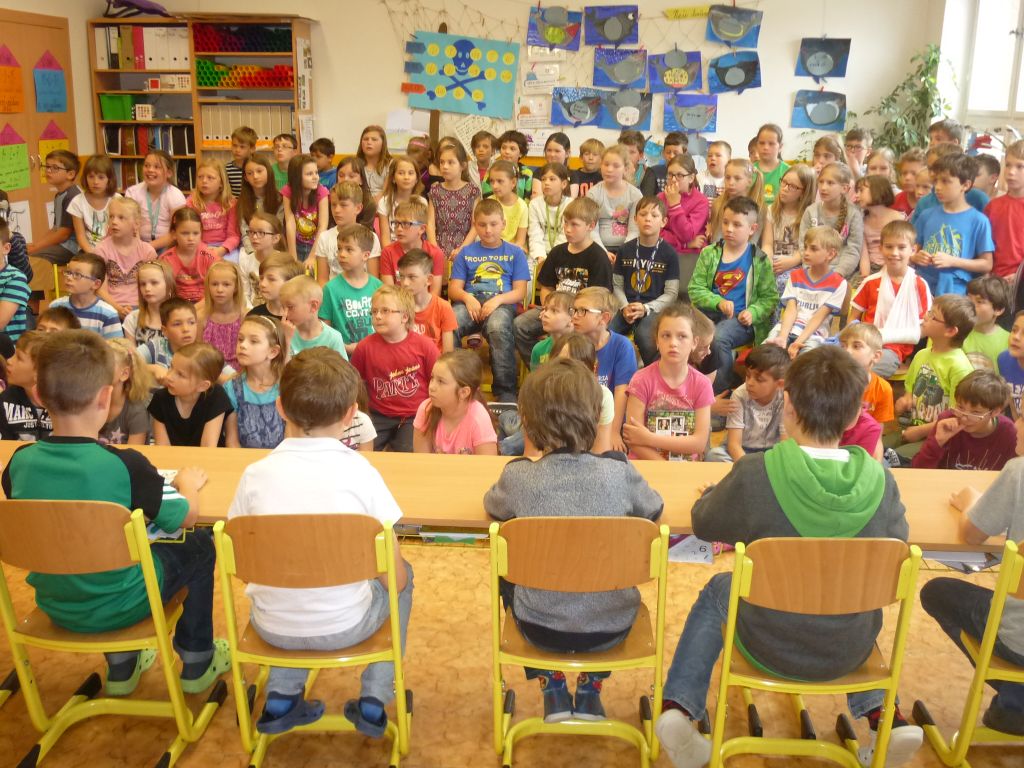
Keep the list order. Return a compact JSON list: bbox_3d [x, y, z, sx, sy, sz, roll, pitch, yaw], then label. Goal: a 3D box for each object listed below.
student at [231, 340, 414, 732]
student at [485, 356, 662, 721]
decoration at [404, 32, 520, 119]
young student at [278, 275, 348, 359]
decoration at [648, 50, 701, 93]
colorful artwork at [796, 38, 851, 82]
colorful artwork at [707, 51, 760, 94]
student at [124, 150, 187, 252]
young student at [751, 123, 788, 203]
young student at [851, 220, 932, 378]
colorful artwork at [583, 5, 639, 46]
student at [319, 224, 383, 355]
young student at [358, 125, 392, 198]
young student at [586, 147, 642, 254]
[{"bbox_3d":[-0.479,0.366,2.500,0.410,0.990,0.520,2,16,4],"label":"student"},{"bbox_3d":[0.162,0.372,2.569,0.440,1.040,0.550,1,16,0],"label":"student"},{"bbox_3d":[-0.398,-2.478,7.814,0.880,0.610,0.020,7,16,0],"label":"decoration"},{"bbox_3d":[-0.887,-0.040,4.092,0.400,0.810,0.520,5,14,15],"label":"young student"},{"bbox_3d":[1.321,-2.525,7.900,0.420,0.300,0.020,-2,16,5],"label":"decoration"},{"bbox_3d":[2.449,-2.552,7.700,0.410,0.310,0.030,2,13,3],"label":"colorful artwork"},{"bbox_3d":[1.766,-2.474,7.751,0.420,0.320,0.020,-1,15,2],"label":"colorful artwork"},{"bbox_3d":[-2.178,-0.840,6.016,0.420,1.100,0.600,-2,17,-11],"label":"student"},{"bbox_3d":[1.722,-1.006,6.629,0.400,1.430,0.260,5,17,13],"label":"young student"},{"bbox_3d":[1.669,-0.162,4.423,0.440,1.123,0.640,5,16,13],"label":"young student"},{"bbox_3d":[0.785,-2.832,7.700,0.420,0.300,0.030,2,13,3],"label":"colorful artwork"},{"bbox_3d":[-0.785,-0.206,4.577,0.400,1.050,0.620,5,16,13],"label":"student"},{"bbox_3d":[-0.971,-1.126,7.058,0.380,1.440,0.260,0,16,-3],"label":"young student"},{"bbox_3d":[0.547,-0.767,5.549,0.400,1.158,0.520,3,14,8],"label":"young student"}]

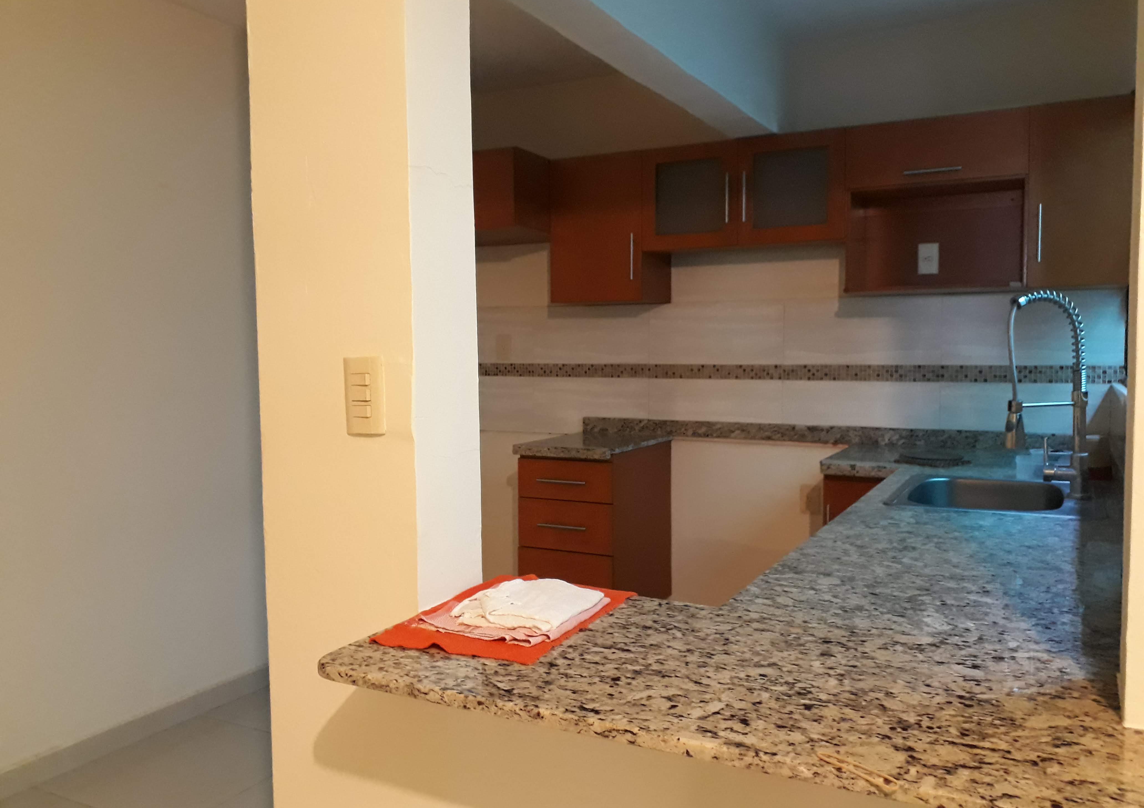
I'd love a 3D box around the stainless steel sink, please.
[{"bbox_3d":[1.111,0.318,2.347,0.469,0.175,0.570,2,4,28],"label":"stainless steel sink"}]

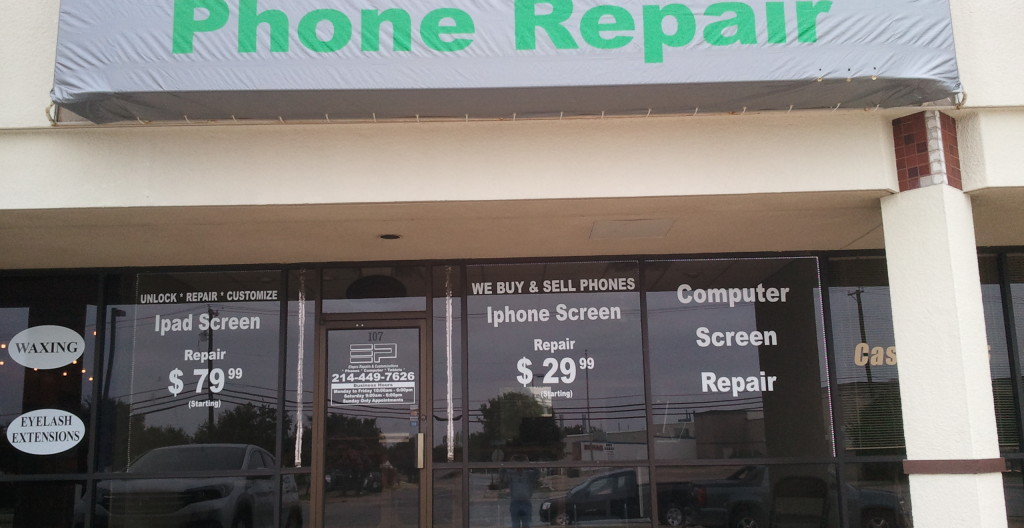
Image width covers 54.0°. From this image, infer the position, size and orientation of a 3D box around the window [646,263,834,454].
[{"bbox_3d":[1.910,0.786,8.460,1.490,1.688,0.060,-1,-11,1],"label":"window"}]

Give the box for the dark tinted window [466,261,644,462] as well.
[{"bbox_3d":[0.370,0.823,8.479,1.487,1.685,0.060,-1,-11,1],"label":"dark tinted window"}]

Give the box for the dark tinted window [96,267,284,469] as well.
[{"bbox_3d":[-2.726,0.896,8.517,1.514,1.692,0.060,-1,-11,1],"label":"dark tinted window"}]

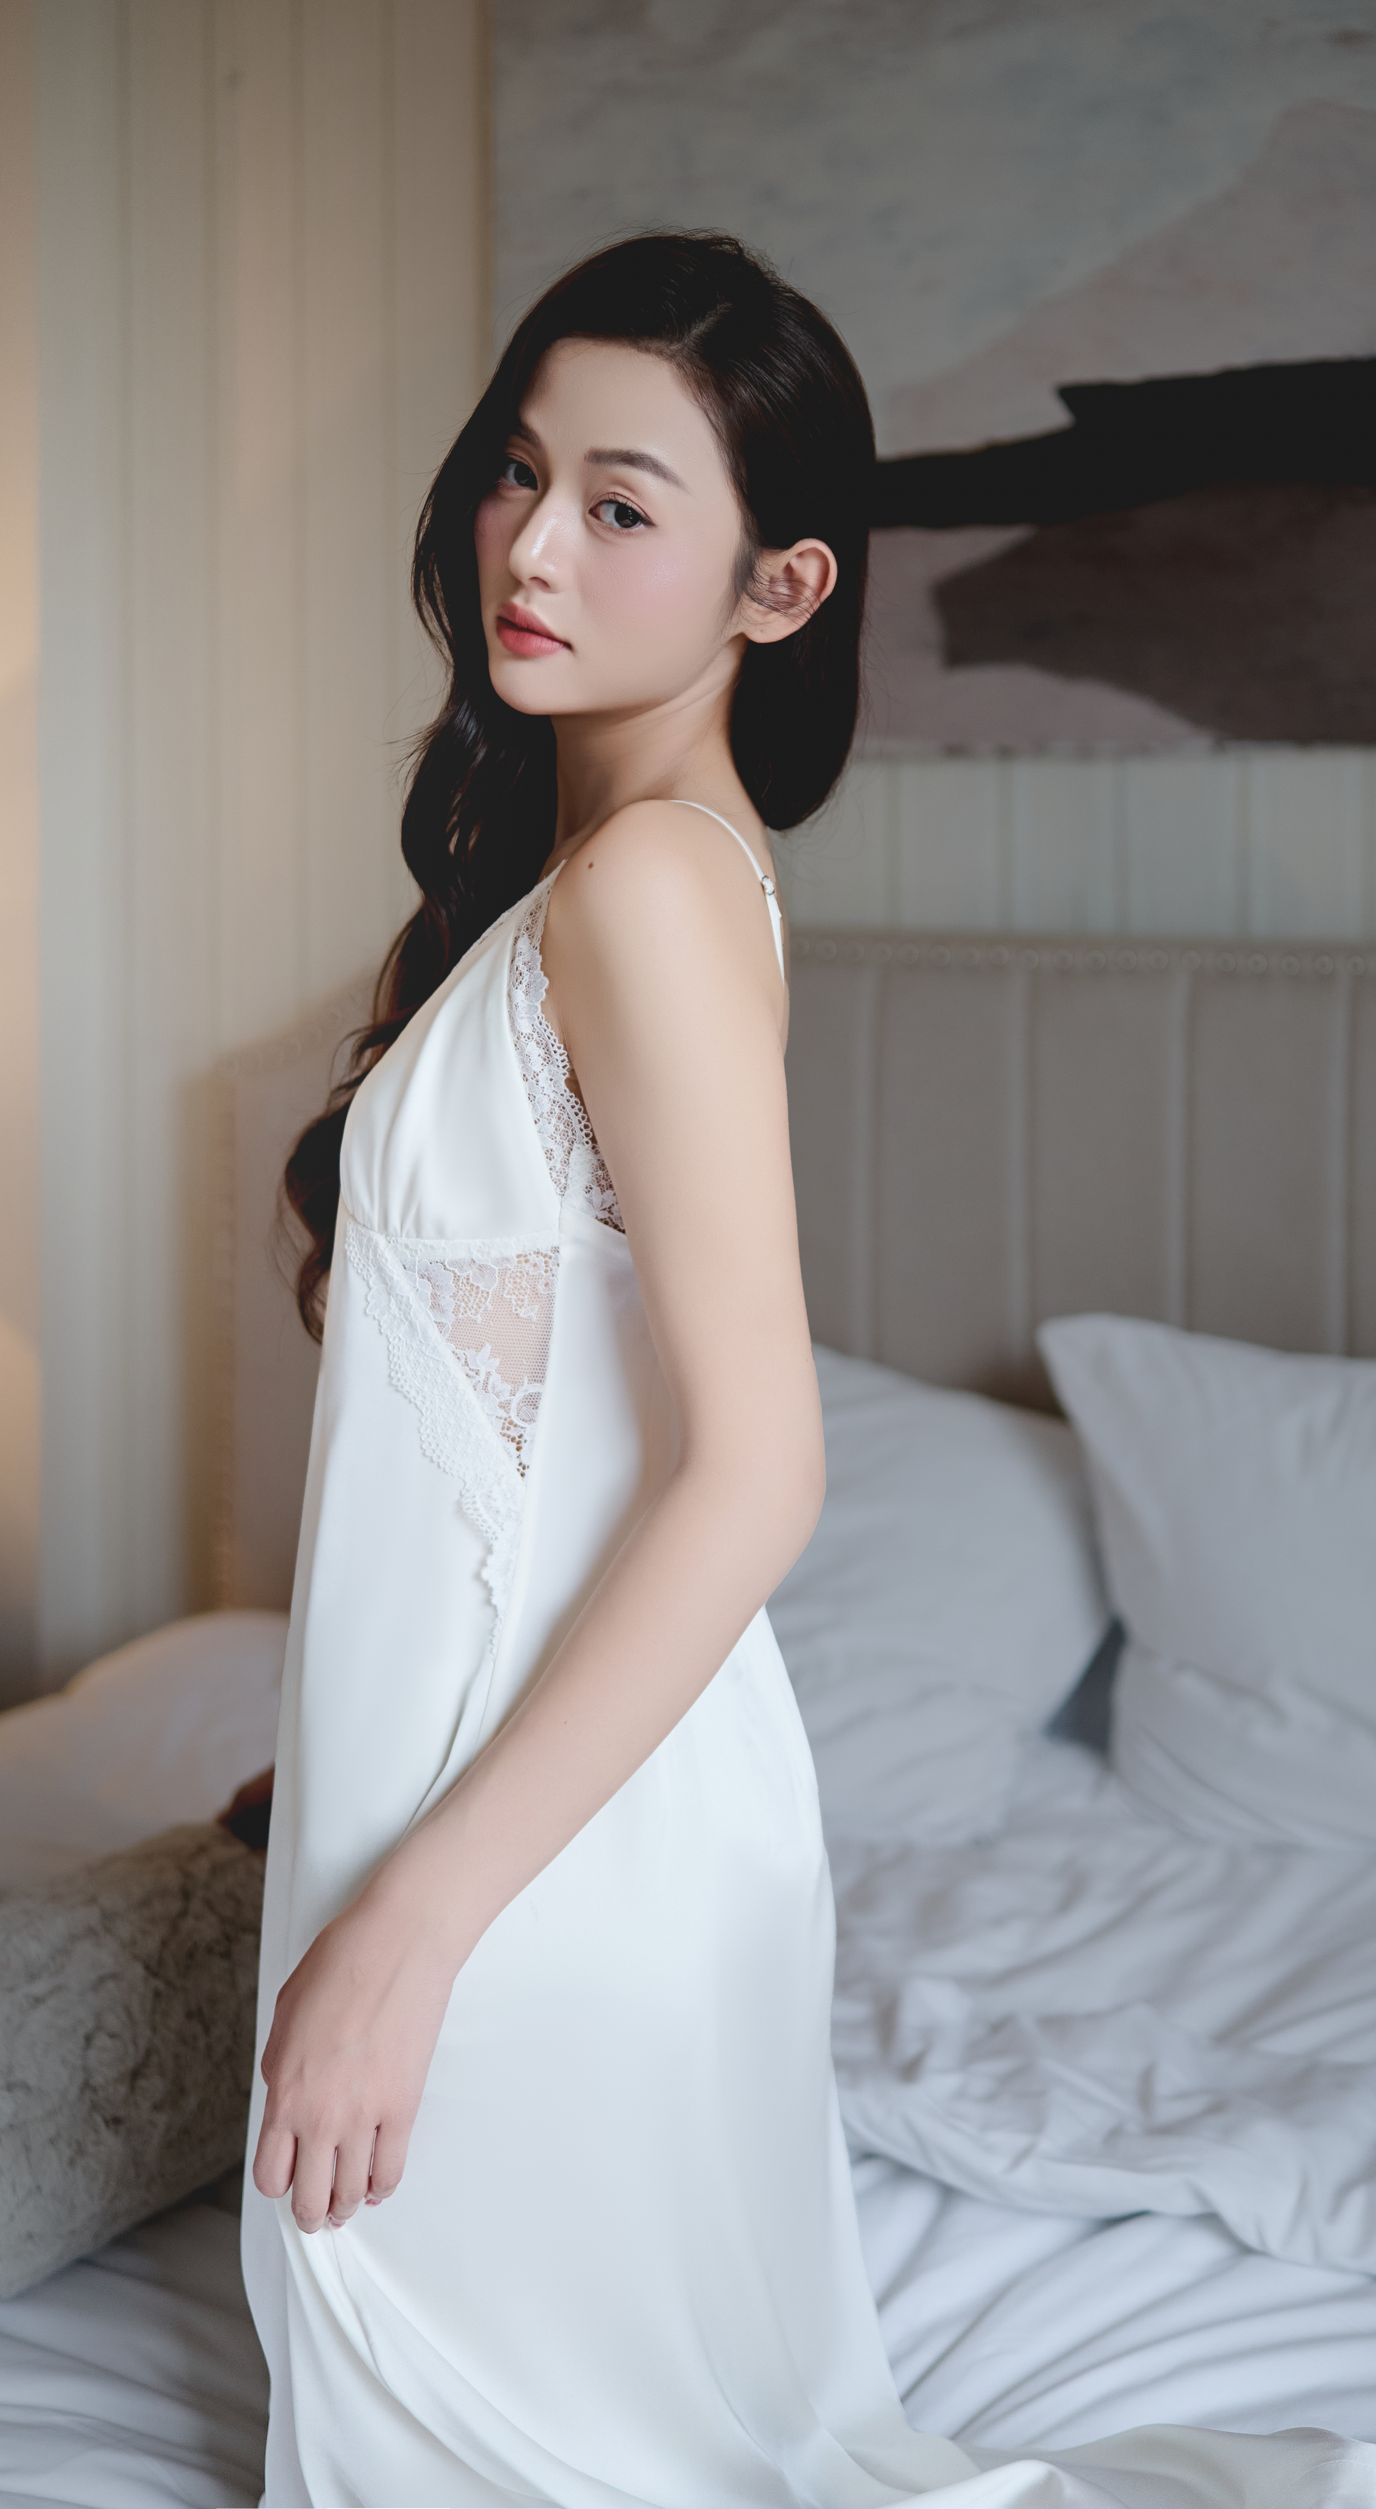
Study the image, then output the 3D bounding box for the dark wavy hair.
[{"bbox_3d":[-0.058,-0.250,1.310,0.290,0.580,0.250,4,8,30],"label":"dark wavy hair"}]

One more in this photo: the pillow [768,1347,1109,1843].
[{"bbox_3d":[0.070,0.325,2.380,0.660,0.450,0.190,3,-20,20],"label":"pillow"}]

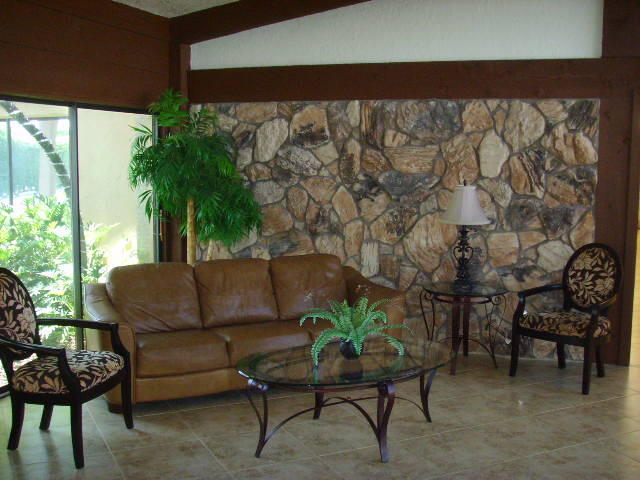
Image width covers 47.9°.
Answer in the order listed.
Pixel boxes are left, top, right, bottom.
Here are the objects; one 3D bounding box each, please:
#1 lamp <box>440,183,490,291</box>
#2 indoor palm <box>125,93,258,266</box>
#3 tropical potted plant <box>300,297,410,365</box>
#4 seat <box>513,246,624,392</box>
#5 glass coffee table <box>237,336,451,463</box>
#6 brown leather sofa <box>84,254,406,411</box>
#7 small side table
[{"bbox_3d":[1.081,-0.028,5.348,0.369,0.796,0.369,2,6,19],"label":"lamp"},{"bbox_3d":[-1.014,-0.164,5.810,1.032,2.109,0.914,2,6,19],"label":"indoor palm"},{"bbox_3d":[0.182,0.485,3.894,0.583,0.313,0.546,1,6,0],"label":"tropical potted plant"},{"bbox_3d":[1.785,0.509,5.099,0.664,0.951,0.627,-5,8,-42],"label":"seat"},{"bbox_3d":[0.151,0.865,3.908,1.263,0.451,0.848,-3,7,-30],"label":"glass coffee table"},{"bbox_3d":[-0.539,0.561,5.103,2.080,0.811,0.929,-2,6,-26],"label":"brown leather sofa"},{"bbox_3d":[1.073,0.656,5.417,0.649,0.586,0.649,2,6,19],"label":"small side table"}]

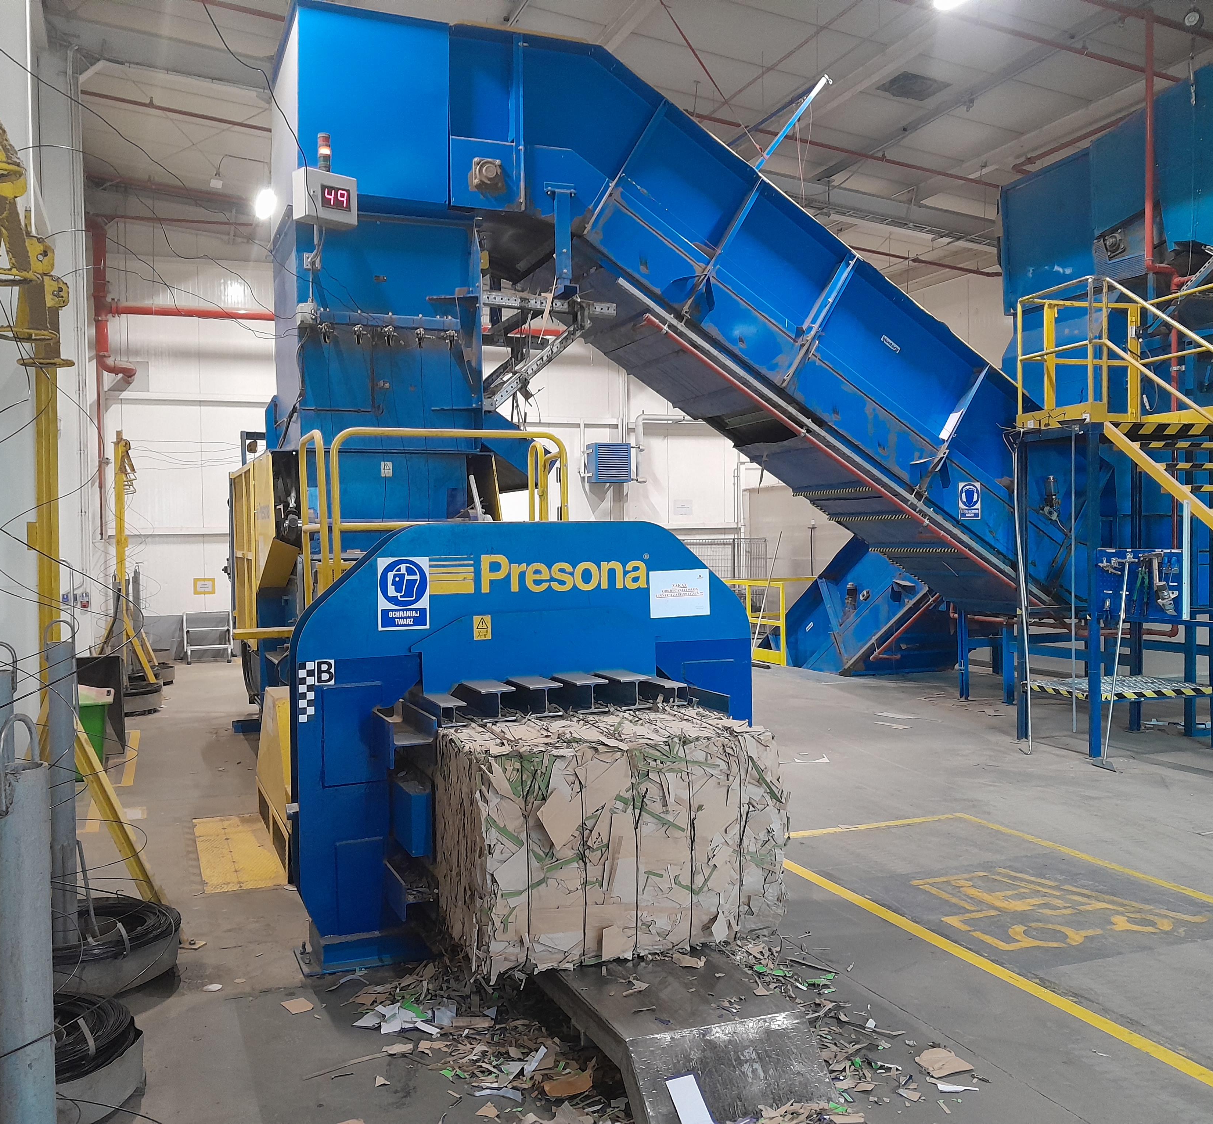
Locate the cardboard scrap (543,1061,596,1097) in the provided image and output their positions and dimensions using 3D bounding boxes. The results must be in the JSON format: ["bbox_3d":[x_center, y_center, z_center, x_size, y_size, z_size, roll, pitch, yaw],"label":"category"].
[{"bbox_3d":[-0.121,1.643,3.719,0.155,0.045,0.110,-1,2,-22],"label":"cardboard scrap"}]

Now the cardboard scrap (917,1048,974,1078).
[{"bbox_3d":[1.126,1.660,3.898,0.165,0.025,0.160,-1,2,-22],"label":"cardboard scrap"}]

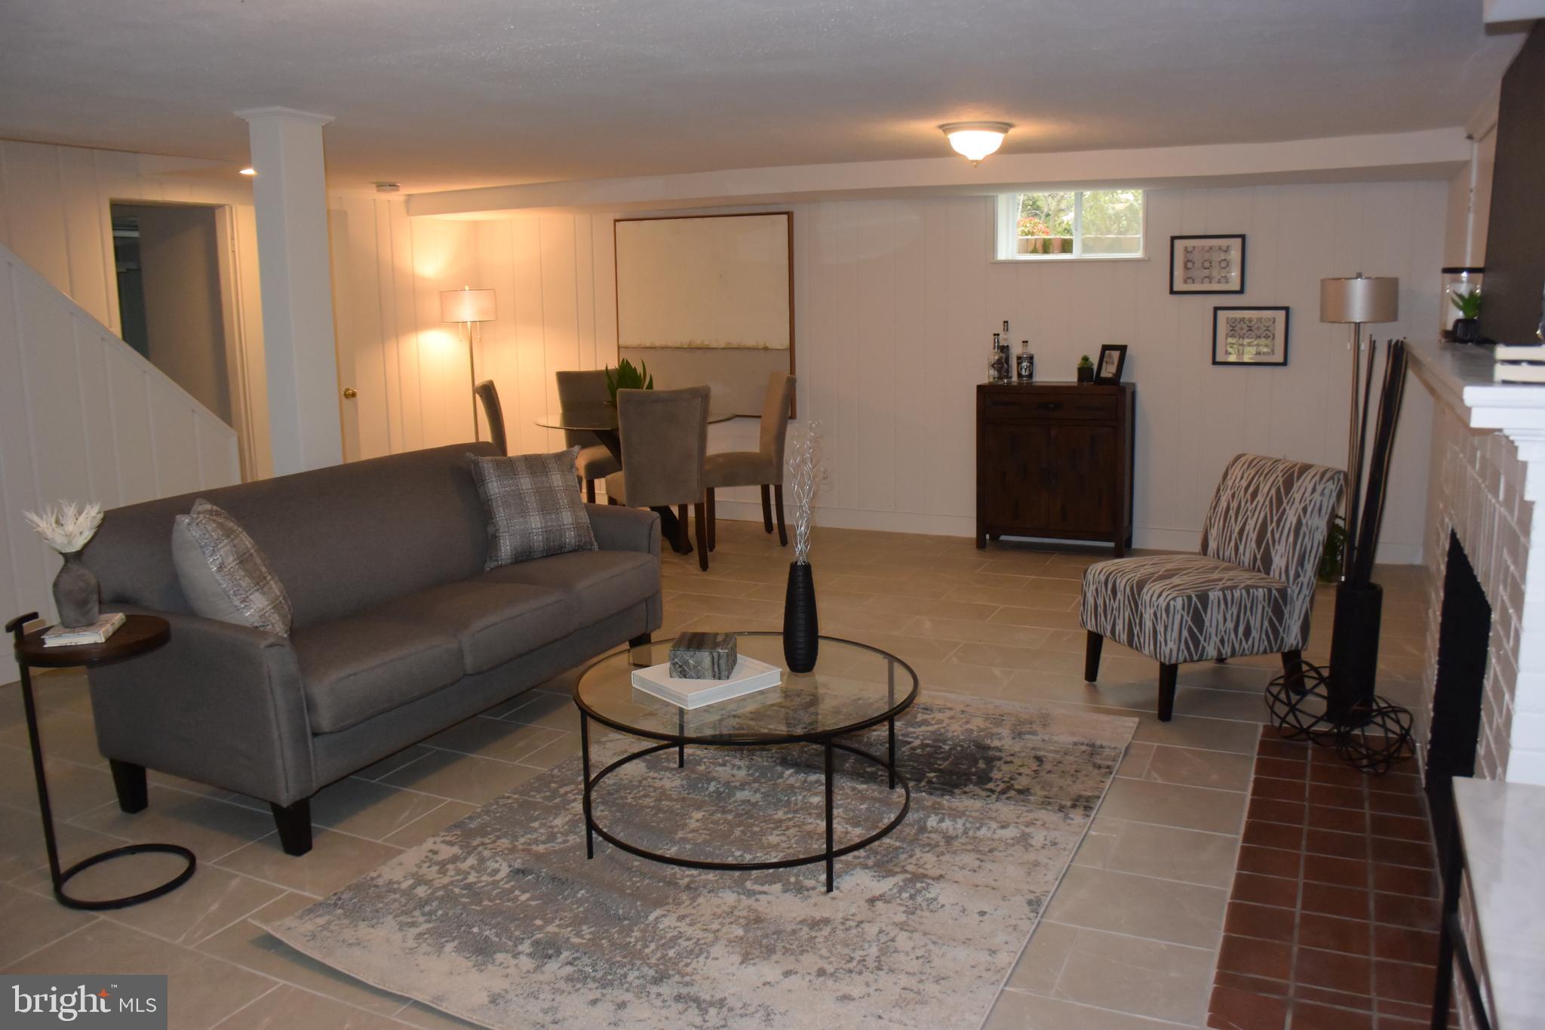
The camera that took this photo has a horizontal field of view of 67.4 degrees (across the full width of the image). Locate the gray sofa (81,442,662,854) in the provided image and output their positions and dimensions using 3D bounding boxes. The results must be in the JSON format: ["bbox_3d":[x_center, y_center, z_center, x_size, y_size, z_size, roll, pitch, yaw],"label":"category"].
[{"bbox_3d":[-1.172,0.297,3.877,0.755,0.860,1.870,4,10,24],"label":"gray sofa"}]

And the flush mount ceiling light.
[{"bbox_3d":[0.962,-1.745,5.489,0.347,0.180,0.347,4,10,23],"label":"flush mount ceiling light"}]

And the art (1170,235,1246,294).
[{"bbox_3d":[2.454,-1.416,6.539,0.417,0.339,0.025,4,10,23],"label":"art"}]

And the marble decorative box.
[{"bbox_3d":[-0.182,0.380,3.132,0.155,0.077,0.178,1,10,7],"label":"marble decorative box"}]

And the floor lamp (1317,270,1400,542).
[{"bbox_3d":[2.949,-0.425,5.875,0.365,1.560,0.365,4,10,23],"label":"floor lamp"}]

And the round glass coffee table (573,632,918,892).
[{"bbox_3d":[-0.067,0.633,3.121,0.910,0.405,0.910,-1,10,0],"label":"round glass coffee table"}]

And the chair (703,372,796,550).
[{"bbox_3d":[-0.183,-0.324,6.893,0.560,1.000,0.485,-4,10,-14],"label":"chair"}]

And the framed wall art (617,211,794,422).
[{"bbox_3d":[-0.455,-1.283,7.526,1.285,1.285,0.050,4,11,25],"label":"framed wall art"}]

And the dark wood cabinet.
[{"bbox_3d":[1.603,-0.268,6.564,0.810,0.940,0.300,4,11,25],"label":"dark wood cabinet"}]

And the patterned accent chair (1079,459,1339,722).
[{"bbox_3d":[1.593,0.227,4.263,0.725,0.832,0.535,-4,10,-19],"label":"patterned accent chair"}]

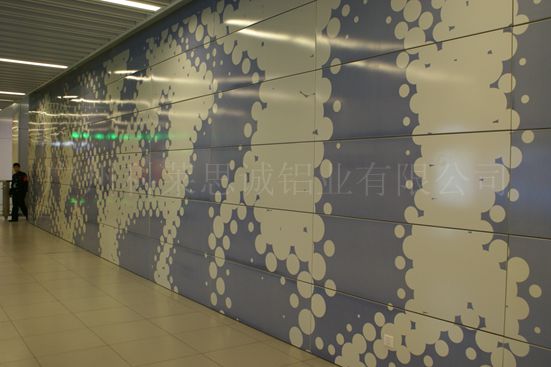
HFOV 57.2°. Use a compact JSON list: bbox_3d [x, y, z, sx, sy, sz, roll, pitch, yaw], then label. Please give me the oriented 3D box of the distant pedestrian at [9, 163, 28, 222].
[{"bbox_3d":[-7.674,0.263,15.100,0.530,1.730,0.460,2,1,29],"label":"distant pedestrian"}]

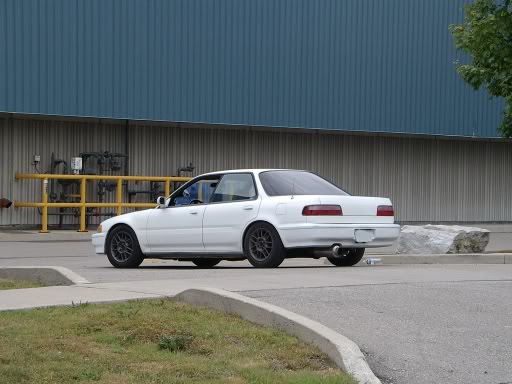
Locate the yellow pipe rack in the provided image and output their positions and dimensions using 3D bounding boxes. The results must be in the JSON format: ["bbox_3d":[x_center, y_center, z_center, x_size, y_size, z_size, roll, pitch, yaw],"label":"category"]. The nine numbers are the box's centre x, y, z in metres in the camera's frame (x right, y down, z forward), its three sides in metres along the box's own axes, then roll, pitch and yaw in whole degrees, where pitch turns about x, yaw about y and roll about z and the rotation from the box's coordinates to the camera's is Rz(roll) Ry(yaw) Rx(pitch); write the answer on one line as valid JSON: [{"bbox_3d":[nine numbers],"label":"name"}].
[{"bbox_3d":[-2.768,0.243,34.939,5.259,1.184,1.132,1,1,-44],"label":"yellow pipe rack"}]

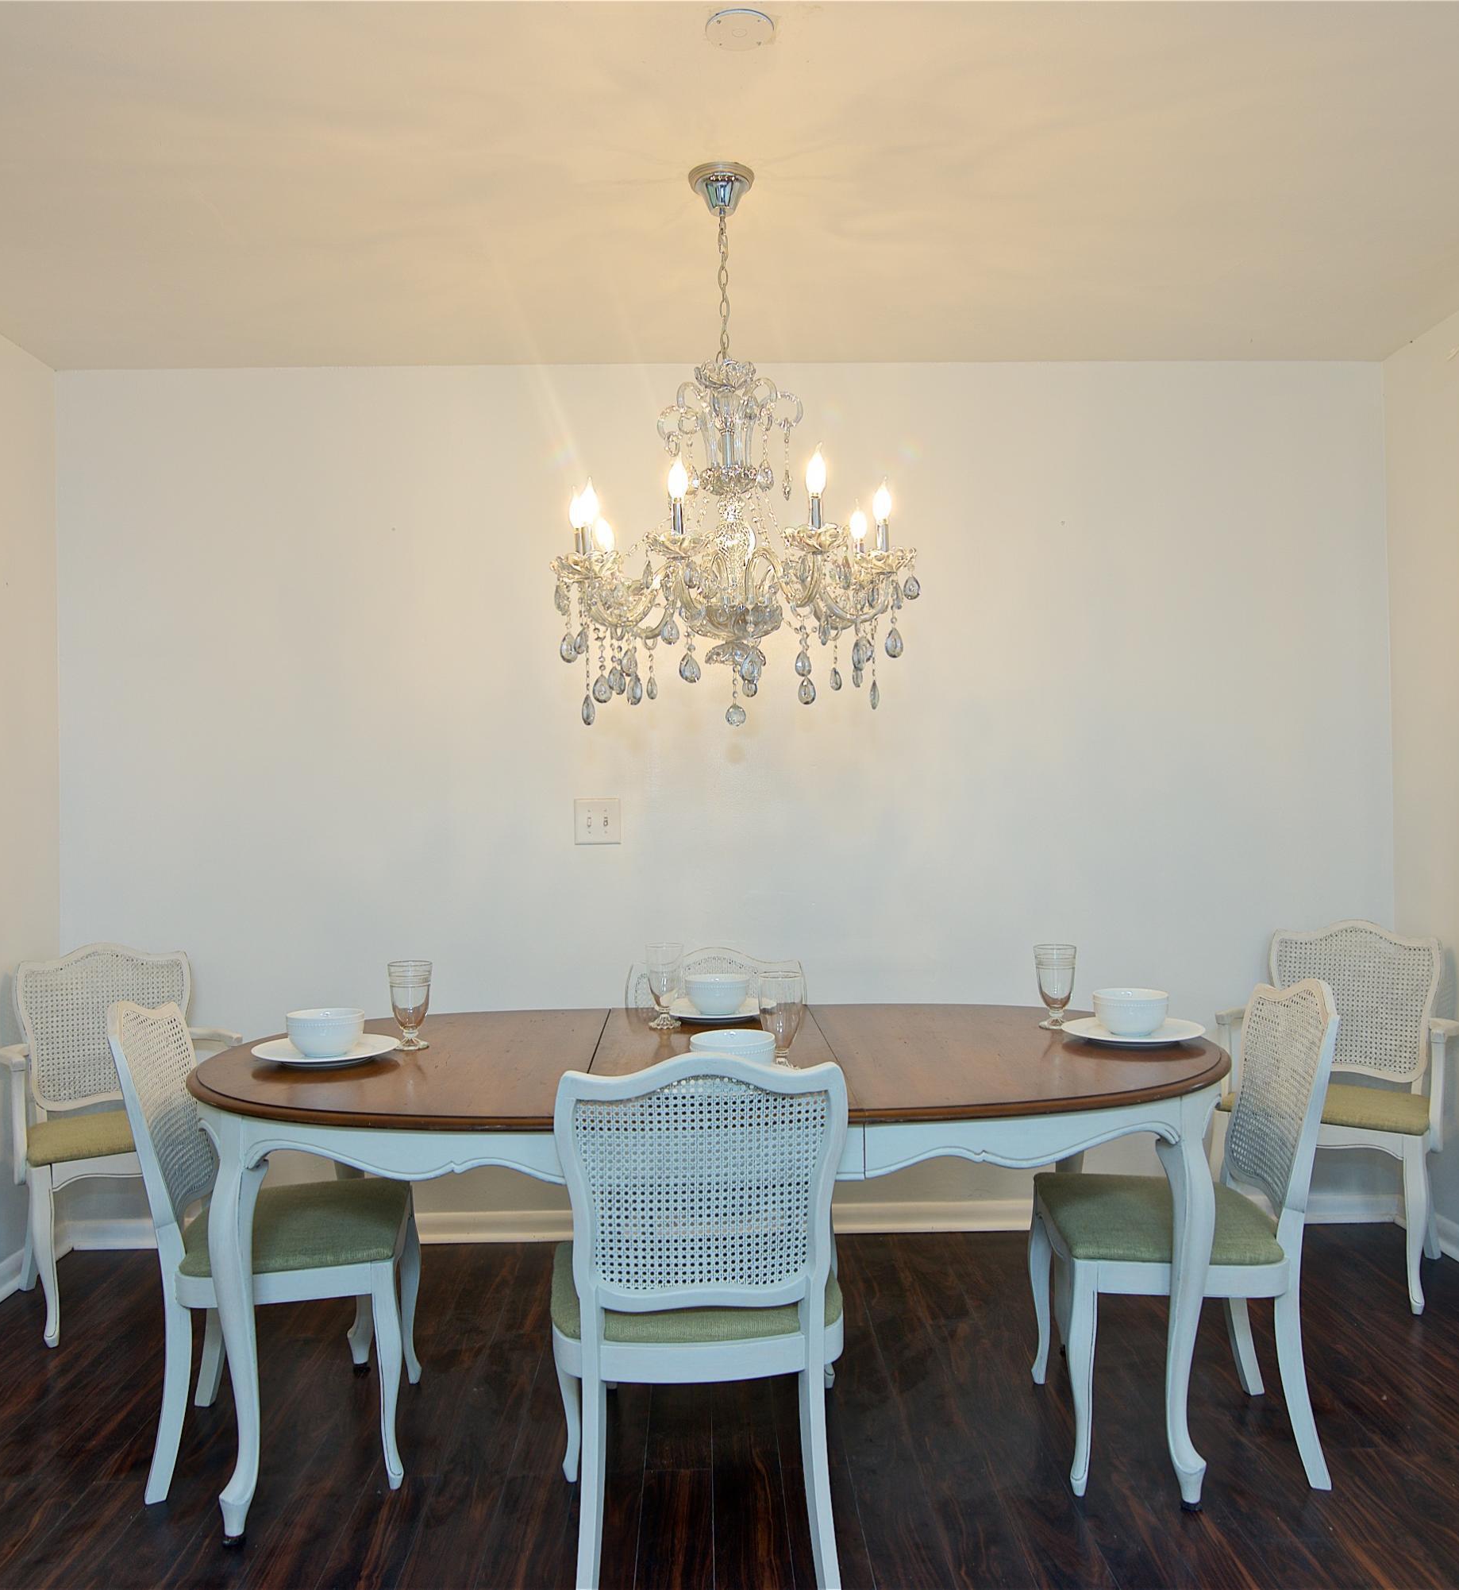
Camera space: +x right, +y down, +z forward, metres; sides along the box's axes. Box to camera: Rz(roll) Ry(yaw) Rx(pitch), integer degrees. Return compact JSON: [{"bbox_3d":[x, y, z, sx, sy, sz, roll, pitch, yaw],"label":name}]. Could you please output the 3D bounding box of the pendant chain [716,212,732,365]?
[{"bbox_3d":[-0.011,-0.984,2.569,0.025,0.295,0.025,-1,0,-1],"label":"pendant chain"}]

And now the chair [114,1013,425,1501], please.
[{"bbox_3d":[-0.874,0.812,2.544,0.545,0.868,0.485,-1,0,-9],"label":"chair"}]

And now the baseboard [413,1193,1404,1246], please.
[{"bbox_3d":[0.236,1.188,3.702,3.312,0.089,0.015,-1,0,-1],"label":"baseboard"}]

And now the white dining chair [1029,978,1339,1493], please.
[{"bbox_3d":[0.866,0.785,2.514,0.545,0.868,0.485,-1,0,4],"label":"white dining chair"}]

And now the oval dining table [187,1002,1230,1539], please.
[{"bbox_3d":[-0.022,0.861,2.554,1.940,0.745,1.000,-1,0,-1],"label":"oval dining table"}]

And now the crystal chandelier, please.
[{"bbox_3d":[0.000,-0.670,2.568,0.700,1.074,0.700,-1,0,-1],"label":"crystal chandelier"}]

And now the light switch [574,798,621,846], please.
[{"bbox_3d":[-0.366,0.078,3.692,0.122,0.122,0.014,-1,0,-1],"label":"light switch"}]

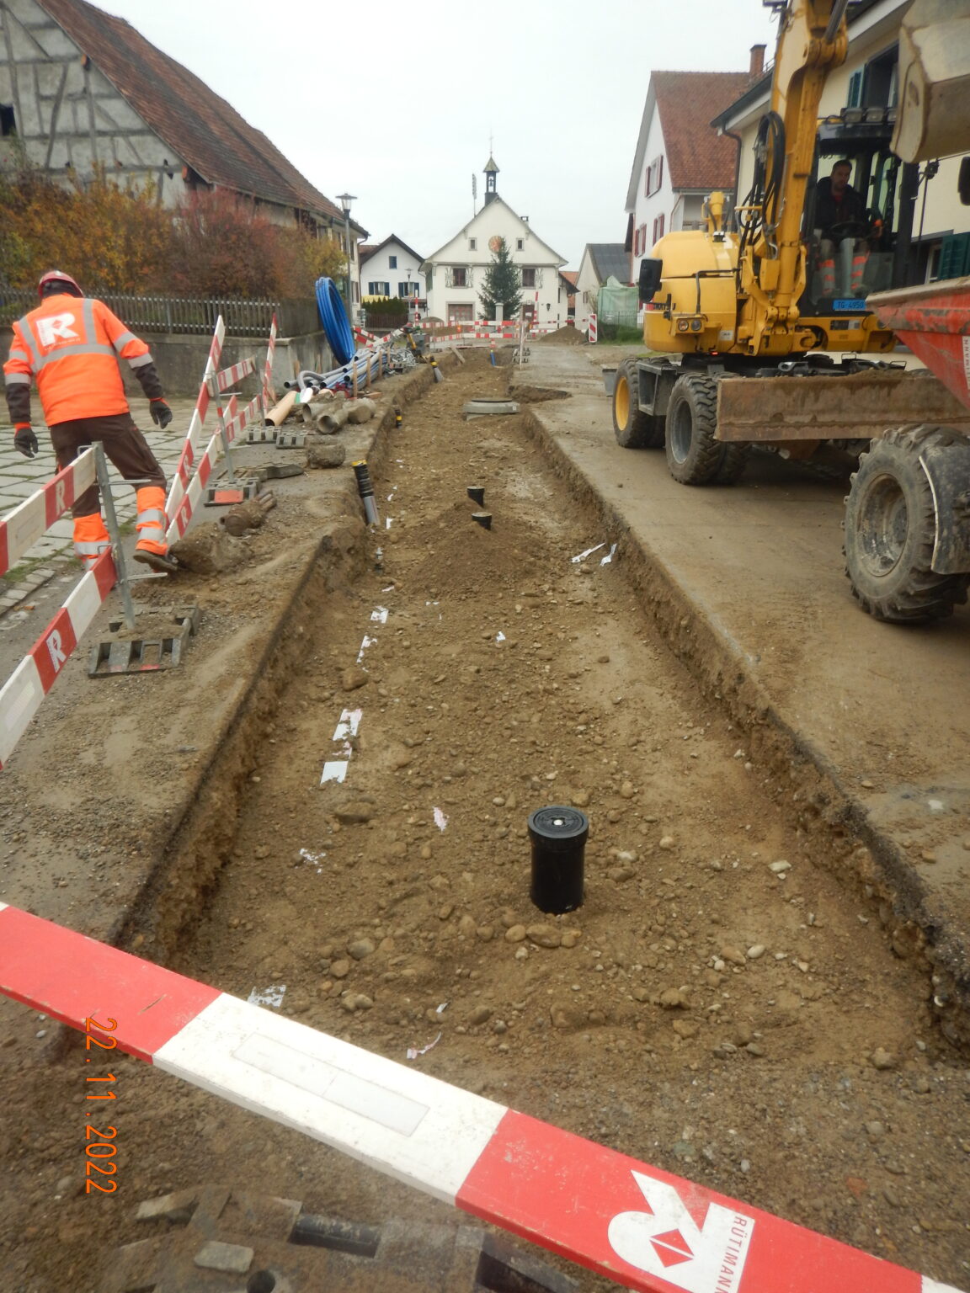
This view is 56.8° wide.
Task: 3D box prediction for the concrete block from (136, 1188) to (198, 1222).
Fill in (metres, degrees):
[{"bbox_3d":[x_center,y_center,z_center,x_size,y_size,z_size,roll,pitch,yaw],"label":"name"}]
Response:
[{"bbox_3d":[-0.582,1.025,1.647,0.110,0.045,0.055,-7,21,-19],"label":"concrete block"}]

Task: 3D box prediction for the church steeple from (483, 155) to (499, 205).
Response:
[{"bbox_3d":[0.537,-38.015,73.303,1.350,3.840,1.350,-2,20,-6],"label":"church steeple"}]

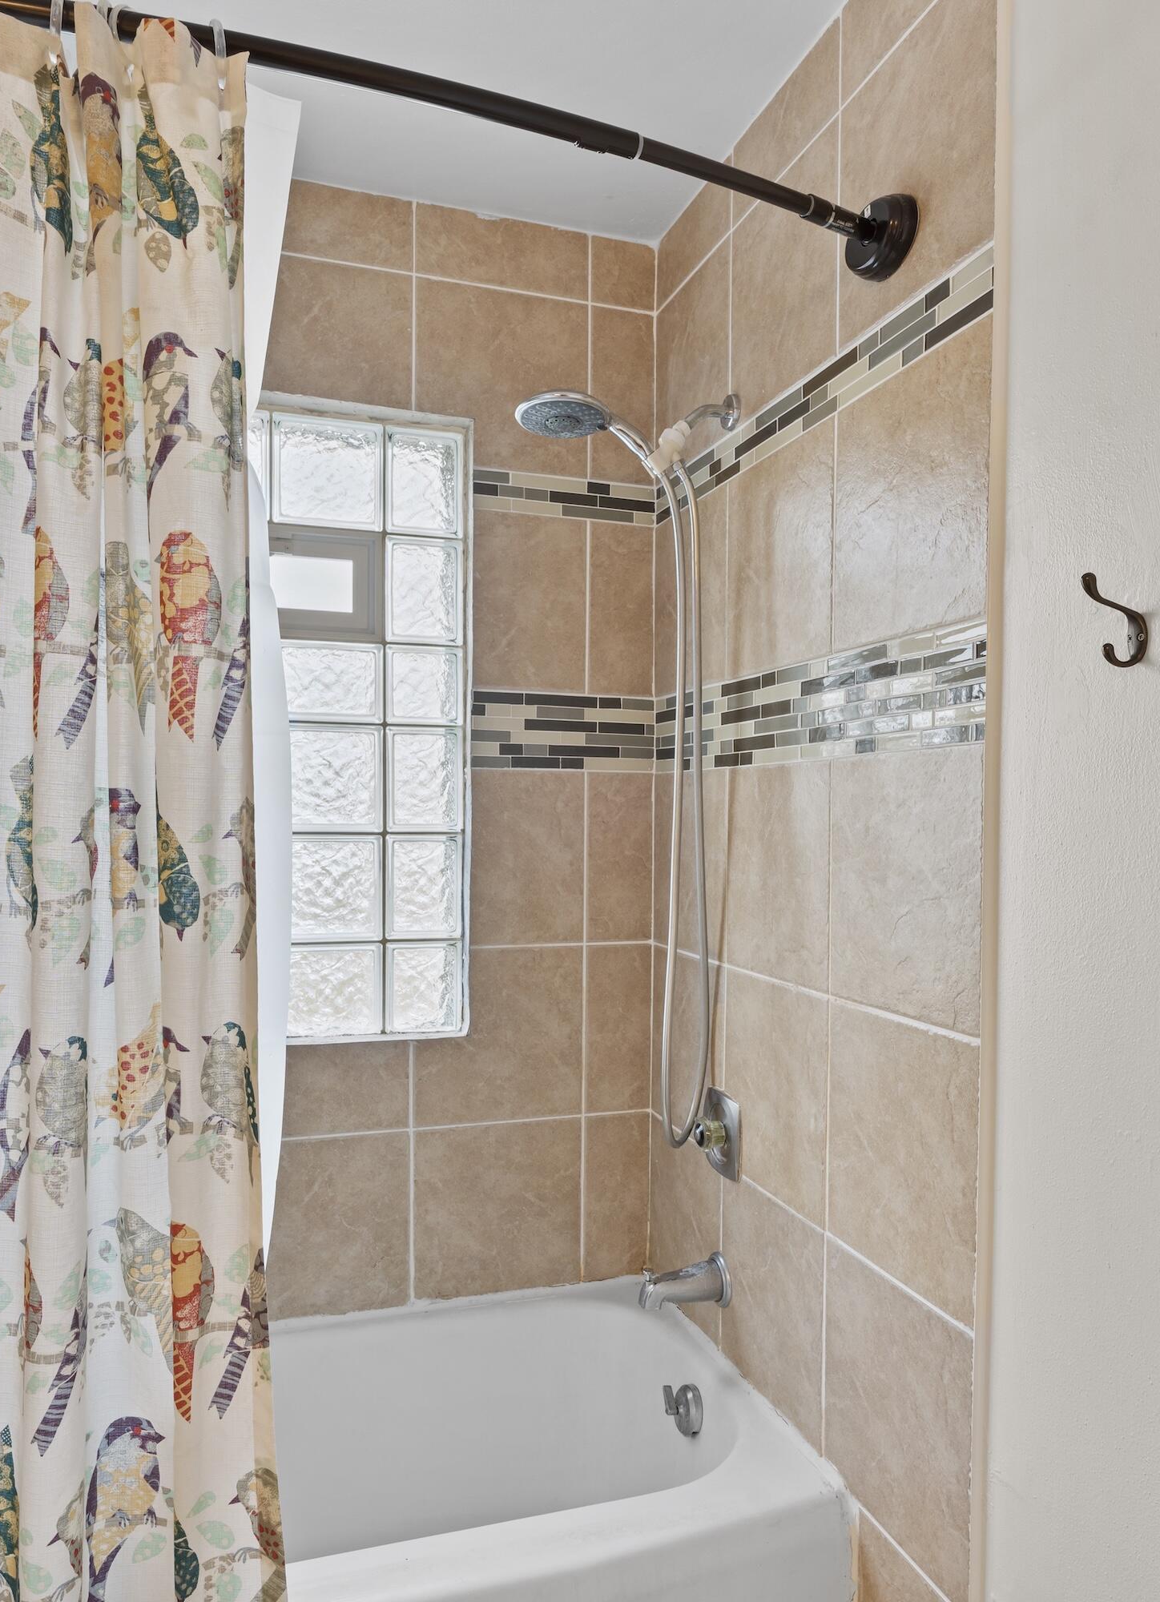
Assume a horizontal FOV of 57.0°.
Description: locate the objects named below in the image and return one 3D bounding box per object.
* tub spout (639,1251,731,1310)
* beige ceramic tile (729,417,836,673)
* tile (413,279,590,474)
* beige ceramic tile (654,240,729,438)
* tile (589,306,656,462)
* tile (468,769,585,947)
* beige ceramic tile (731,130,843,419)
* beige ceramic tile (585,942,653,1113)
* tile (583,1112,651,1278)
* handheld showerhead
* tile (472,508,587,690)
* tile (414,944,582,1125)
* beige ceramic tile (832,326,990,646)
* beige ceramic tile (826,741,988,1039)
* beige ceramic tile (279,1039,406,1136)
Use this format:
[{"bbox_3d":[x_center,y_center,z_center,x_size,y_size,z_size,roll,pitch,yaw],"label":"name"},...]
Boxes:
[{"bbox_3d":[0.182,0.813,1.792,0.135,0.080,0.072,1,0,-19],"label":"tub spout"},{"bbox_3d":[0.313,-0.377,1.675,0.012,0.341,0.329,1,0,-19],"label":"beige ceramic tile"},{"bbox_3d":[-0.141,-0.805,2.050,0.333,0.338,0.012,1,0,-19],"label":"tile"},{"bbox_3d":[0.212,-0.802,1.991,0.012,0.338,0.323,1,0,-19],"label":"beige ceramic tile"},{"bbox_3d":[0.085,-0.802,2.127,0.138,0.338,0.012,1,0,-19],"label":"tile"},{"bbox_3d":[-0.097,0.111,2.051,0.223,0.330,0.015,1,-1,-18],"label":"tile"},{"bbox_3d":[0.318,-0.803,1.678,0.012,0.338,0.329,1,0,-19],"label":"beige ceramic tile"},{"bbox_3d":[0.073,0.447,2.119,0.138,0.330,0.012,1,0,-19],"label":"beige ceramic tile"},{"bbox_3d":[0.070,0.776,2.116,0.138,0.320,0.012,1,0,-19],"label":"tile"},{"bbox_3d":[-0.025,-0.611,1.690,0.150,0.040,0.145,7,-6,-17],"label":"handheld showerhead"},{"bbox_3d":[-0.094,-0.377,2.058,0.223,0.338,0.015,1,-1,-18],"label":"tile"},{"bbox_3d":[-0.153,0.443,2.029,0.335,0.326,0.015,1,-1,-18],"label":"tile"},{"bbox_3d":[0.419,-0.379,1.363,0.015,0.338,0.317,1,-1,-18],"label":"beige ceramic tile"},{"bbox_3d":[0.412,0.109,1.358,0.015,0.330,0.317,1,-1,-18],"label":"beige ceramic tile"},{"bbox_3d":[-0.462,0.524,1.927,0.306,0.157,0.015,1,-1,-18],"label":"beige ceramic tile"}]

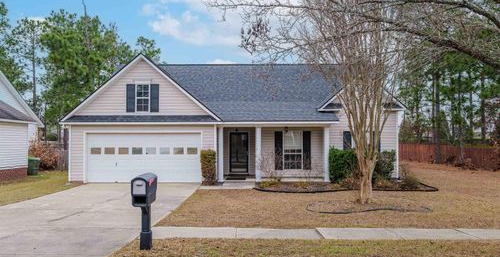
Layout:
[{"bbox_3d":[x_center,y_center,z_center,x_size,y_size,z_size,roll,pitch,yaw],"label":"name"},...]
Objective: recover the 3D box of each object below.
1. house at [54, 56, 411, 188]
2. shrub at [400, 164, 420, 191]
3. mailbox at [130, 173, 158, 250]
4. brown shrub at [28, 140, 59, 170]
[{"bbox_3d":[-0.490,-0.521,23.437,14.700,6.240,12.600,0,-2,0],"label":"house"},{"bbox_3d":[6.240,1.906,16.200,0.800,1.000,0.800,0,-2,0],"label":"shrub"},{"bbox_3d":[-1.730,1.383,6.902,0.260,1.250,0.560,0,-2,4],"label":"mailbox"},{"bbox_3d":[-13.300,1.740,26.800,2.050,1.930,1.900,0,-2,0],"label":"brown shrub"}]

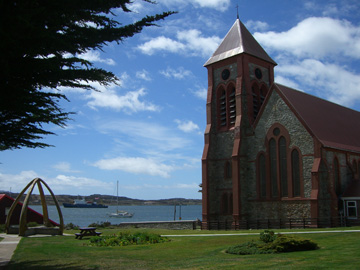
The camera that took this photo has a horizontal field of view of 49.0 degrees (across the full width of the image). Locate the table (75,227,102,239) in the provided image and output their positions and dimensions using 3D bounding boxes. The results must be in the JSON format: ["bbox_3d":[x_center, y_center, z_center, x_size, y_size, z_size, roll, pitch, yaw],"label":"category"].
[{"bbox_3d":[-6.912,7.398,29.661,1.550,0.760,1.680,6,-11,-30],"label":"table"}]

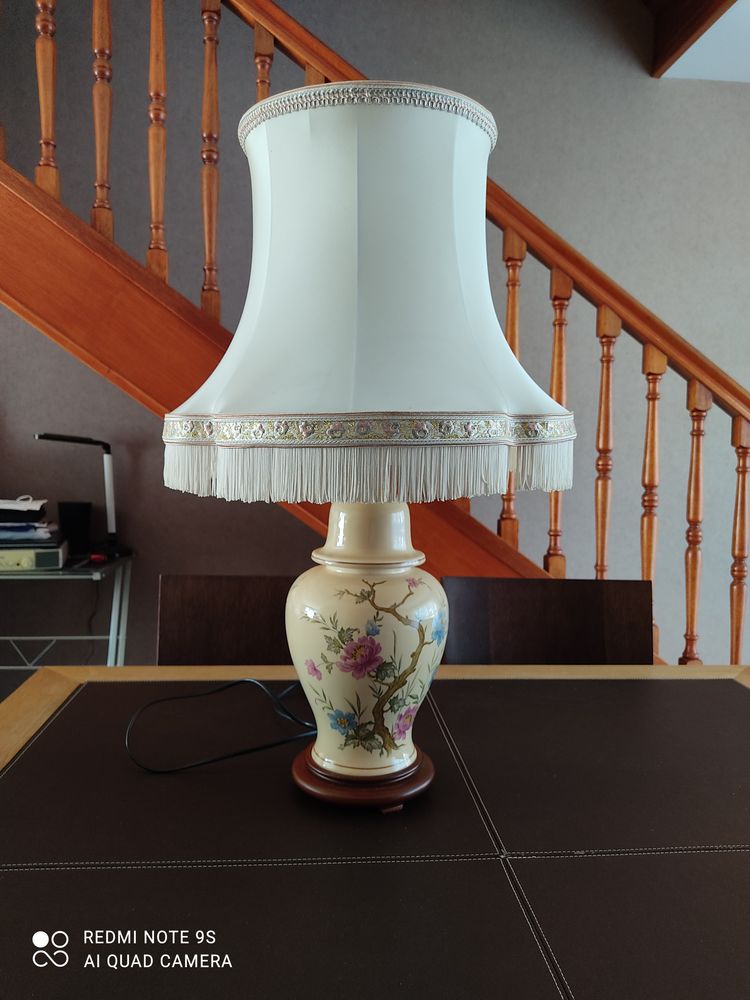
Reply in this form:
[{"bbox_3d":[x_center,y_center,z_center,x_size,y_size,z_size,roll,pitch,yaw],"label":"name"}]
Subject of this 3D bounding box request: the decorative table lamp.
[{"bbox_3d":[-0.008,-0.038,0.935,0.490,0.780,0.490,1,3,0],"label":"decorative table lamp"}]

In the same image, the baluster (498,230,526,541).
[{"bbox_3d":[0.347,-0.280,1.911,0.043,0.807,0.043,0,3,-6],"label":"baluster"}]

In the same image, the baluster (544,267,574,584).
[{"bbox_3d":[0.471,-0.187,1.928,0.043,0.807,0.043,0,3,-6],"label":"baluster"}]

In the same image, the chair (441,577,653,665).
[{"bbox_3d":[0.340,0.628,1.328,0.425,0.913,0.500,1,3,1],"label":"chair"}]

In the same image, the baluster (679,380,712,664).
[{"bbox_3d":[0.843,0.091,1.979,0.043,0.807,0.043,0,3,-6],"label":"baluster"}]

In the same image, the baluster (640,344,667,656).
[{"bbox_3d":[0.719,-0.001,1.962,0.043,0.807,0.043,0,3,-6],"label":"baluster"}]

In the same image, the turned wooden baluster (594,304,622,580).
[{"bbox_3d":[0.595,-0.094,1.945,0.043,0.807,0.043,0,3,-6],"label":"turned wooden baluster"}]

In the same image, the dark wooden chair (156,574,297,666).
[{"bbox_3d":[-0.216,0.622,1.328,0.425,0.911,0.500,1,3,-2],"label":"dark wooden chair"}]

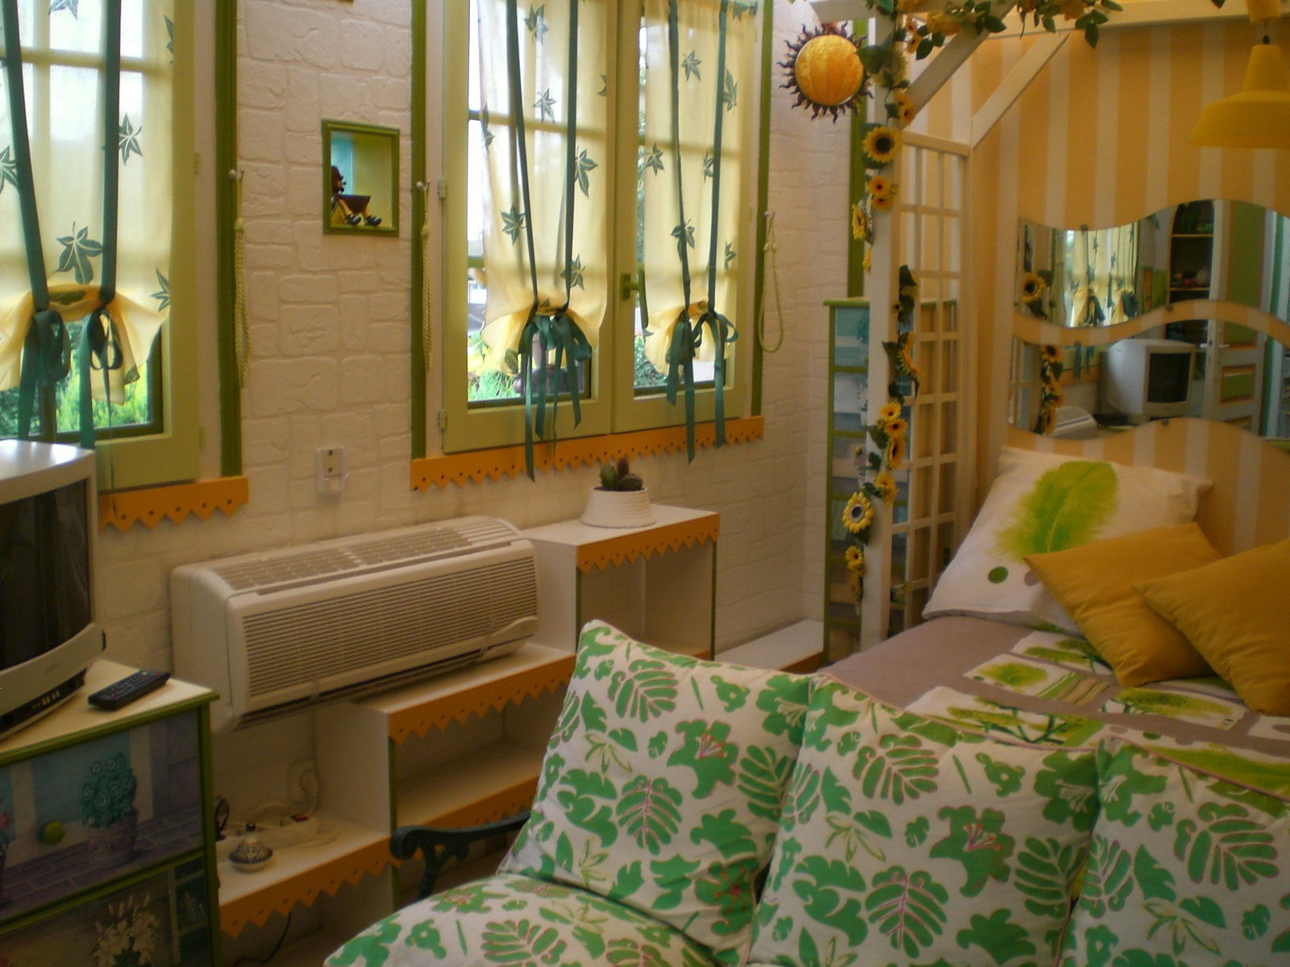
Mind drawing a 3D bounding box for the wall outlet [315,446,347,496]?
[{"bbox_3d":[-0.626,-0.026,2.829,0.022,0.087,0.062,7,10,35],"label":"wall outlet"}]

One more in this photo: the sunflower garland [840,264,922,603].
[{"bbox_3d":[0.616,-0.133,3.768,0.140,0.894,0.135,7,10,35],"label":"sunflower garland"}]

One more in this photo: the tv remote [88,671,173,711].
[{"bbox_3d":[-0.774,0.308,2.128,0.046,0.017,0.150,3,8,12],"label":"tv remote"}]

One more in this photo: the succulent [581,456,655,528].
[{"bbox_3d":[-0.064,0.014,3.479,0.184,0.161,0.184,1,8,0],"label":"succulent"}]

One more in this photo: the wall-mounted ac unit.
[{"bbox_3d":[-0.539,0.264,2.839,0.207,0.287,0.806,7,10,35],"label":"wall-mounted ac unit"}]

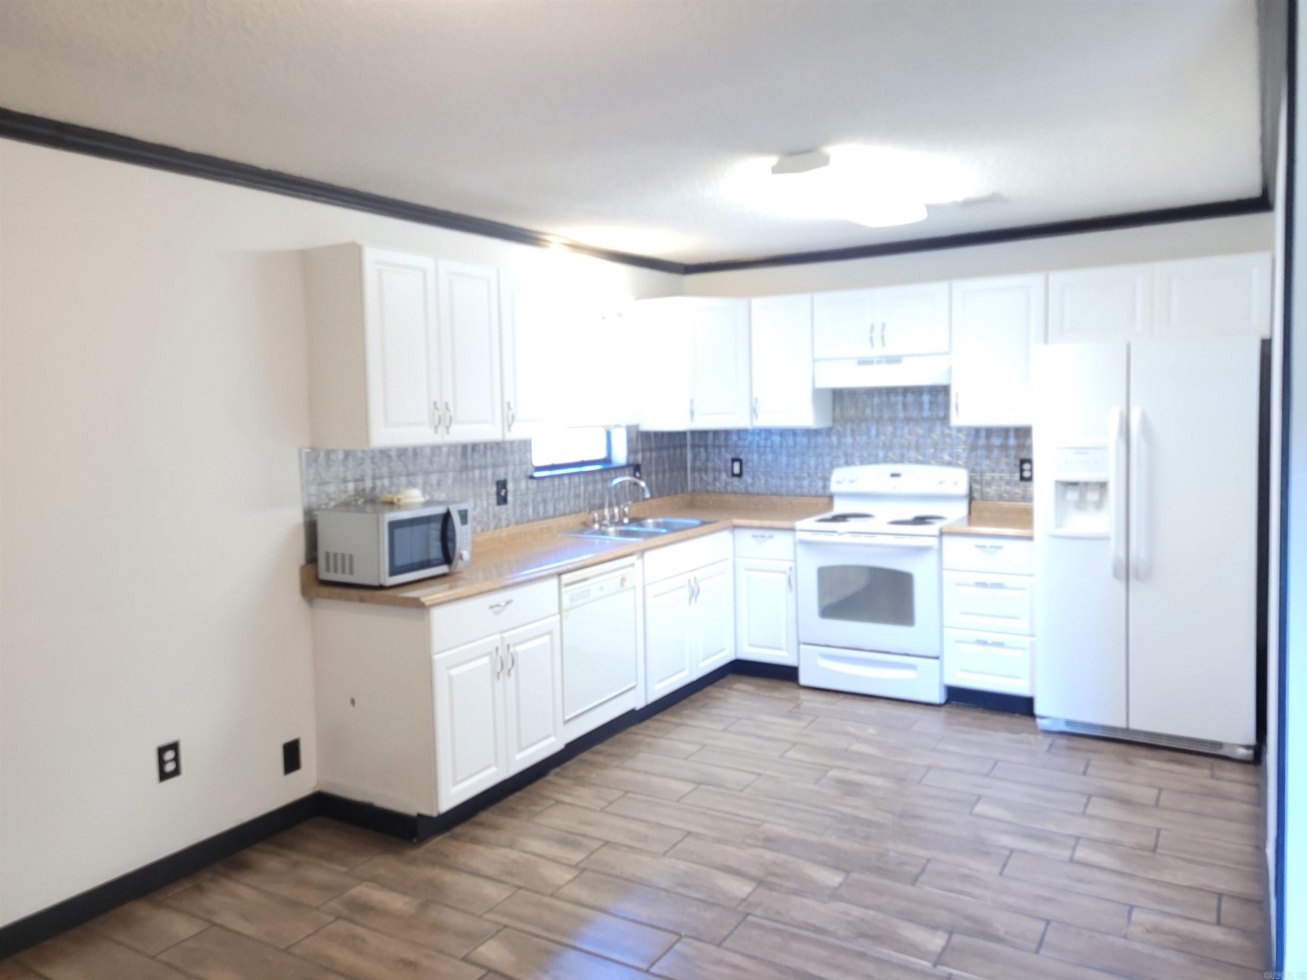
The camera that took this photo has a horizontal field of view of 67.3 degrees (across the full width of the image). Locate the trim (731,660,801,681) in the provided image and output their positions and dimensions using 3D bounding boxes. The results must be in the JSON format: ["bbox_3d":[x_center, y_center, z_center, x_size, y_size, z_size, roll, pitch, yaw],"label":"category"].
[{"bbox_3d":[0.641,1.026,5.570,0.460,0.100,0.016,1,5,31],"label":"trim"}]

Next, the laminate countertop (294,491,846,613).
[{"bbox_3d":[-0.128,0.221,4.777,0.988,0.121,3.046,1,5,31],"label":"laminate countertop"}]

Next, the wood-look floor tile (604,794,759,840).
[{"bbox_3d":[0.108,1.266,3.784,0.616,0.010,0.203,2,6,32],"label":"wood-look floor tile"}]

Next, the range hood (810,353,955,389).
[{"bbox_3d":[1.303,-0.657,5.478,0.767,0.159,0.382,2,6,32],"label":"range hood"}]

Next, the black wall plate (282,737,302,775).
[{"bbox_3d":[-1.402,1.031,3.797,0.008,0.121,0.079,2,6,32],"label":"black wall plate"}]

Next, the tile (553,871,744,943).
[{"bbox_3d":[-0.019,1.290,3.037,0.600,0.010,0.200,1,6,31],"label":"tile"}]

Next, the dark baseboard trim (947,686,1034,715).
[{"bbox_3d":[1.711,1.066,4.988,0.433,0.088,0.015,2,6,32],"label":"dark baseboard trim"}]

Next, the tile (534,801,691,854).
[{"bbox_3d":[-0.171,1.246,3.607,0.600,0.010,0.200,1,6,31],"label":"tile"}]

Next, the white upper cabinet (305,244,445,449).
[{"bbox_3d":[-1.113,-0.545,3.878,0.332,0.752,0.387,2,6,32],"label":"white upper cabinet"}]

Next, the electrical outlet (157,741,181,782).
[{"bbox_3d":[-1.610,0.906,3.274,0.010,0.117,0.073,2,6,32],"label":"electrical outlet"}]

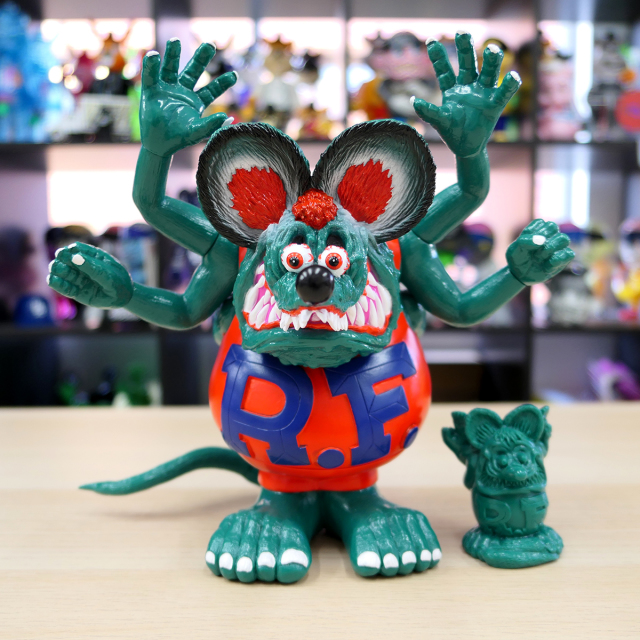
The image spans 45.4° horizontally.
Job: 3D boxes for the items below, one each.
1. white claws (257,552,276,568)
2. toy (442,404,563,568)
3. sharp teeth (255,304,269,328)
[{"bbox_3d":[-0.027,0.123,0.391,0.009,0.008,0.006,1,6,10],"label":"white claws"},{"bbox_3d":[0.100,0.088,0.418,0.062,0.081,0.042,0,6,4],"label":"toy"},{"bbox_3d":[-0.029,-0.002,0.374,0.005,0.011,0.004,20,6,19],"label":"sharp teeth"}]

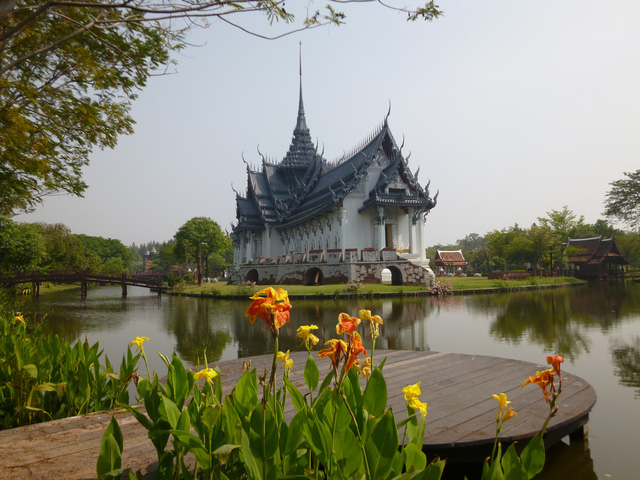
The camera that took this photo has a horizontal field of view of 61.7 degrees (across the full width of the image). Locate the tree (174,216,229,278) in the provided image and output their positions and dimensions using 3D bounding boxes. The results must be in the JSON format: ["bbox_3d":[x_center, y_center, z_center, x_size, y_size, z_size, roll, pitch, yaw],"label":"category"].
[{"bbox_3d":[-12.780,1.123,56.525,5.700,7.100,5.700,-1,-3,0],"label":"tree"}]

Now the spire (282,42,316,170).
[{"bbox_3d":[-2.500,-16.691,66.065,4.400,15.900,4.400,0,-3,-27],"label":"spire"}]

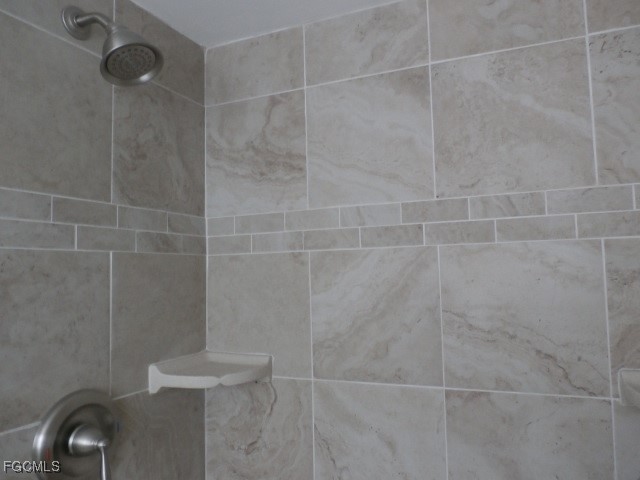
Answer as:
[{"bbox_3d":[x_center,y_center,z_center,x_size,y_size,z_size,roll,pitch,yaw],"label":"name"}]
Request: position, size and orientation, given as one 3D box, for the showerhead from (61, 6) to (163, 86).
[{"bbox_3d":[-0.414,-0.401,0.919,0.196,0.175,0.118,-3,-4,23],"label":"showerhead"}]

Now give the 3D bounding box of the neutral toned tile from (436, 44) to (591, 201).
[{"bbox_3d":[0.411,-0.258,1.009,0.317,0.315,0.011,-3,-4,23],"label":"neutral toned tile"}]

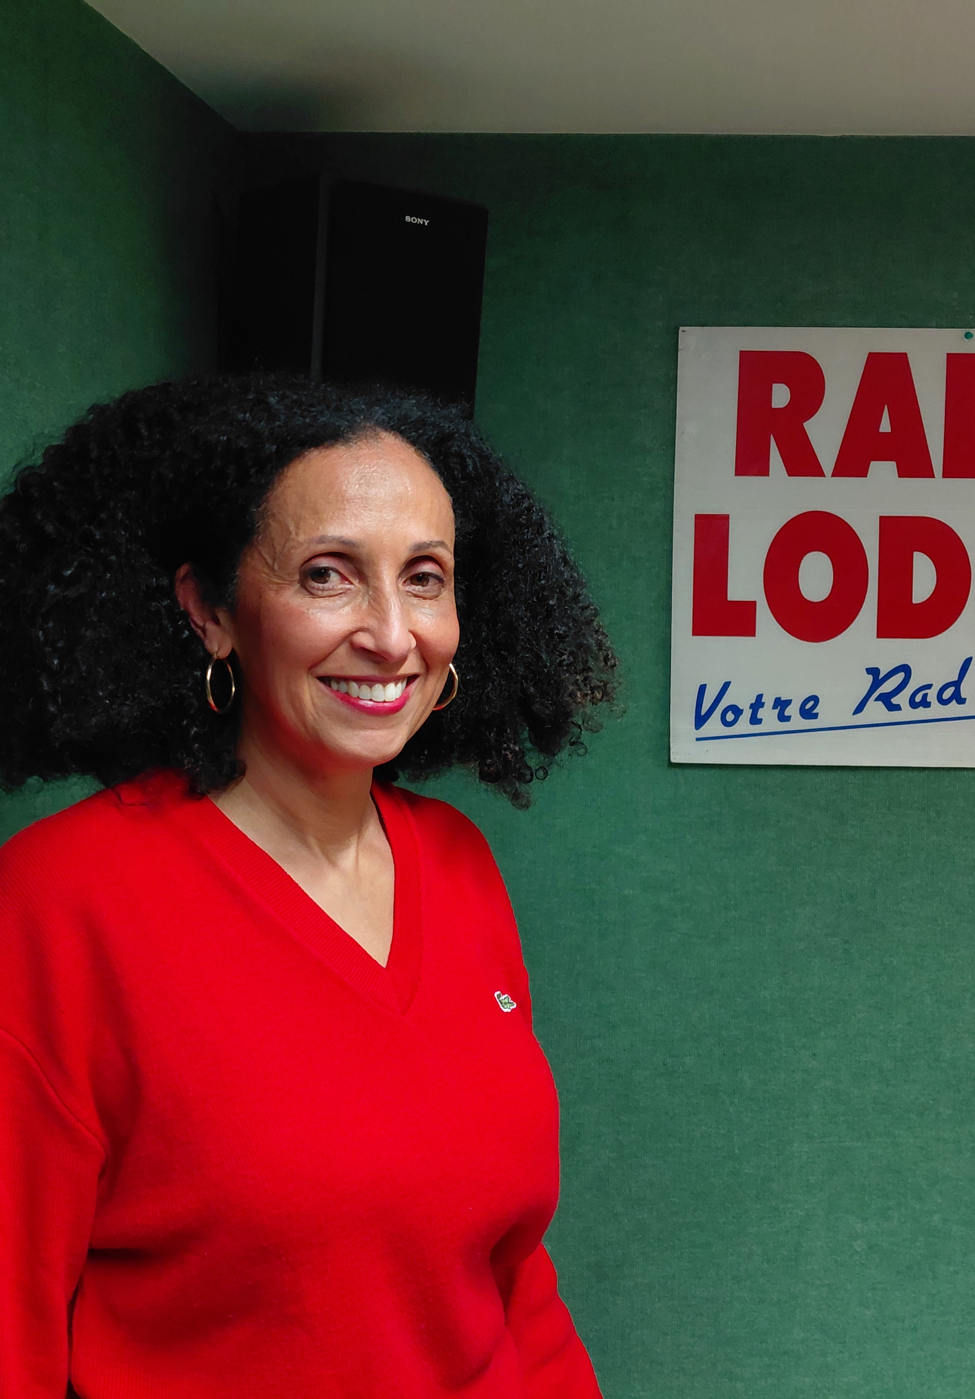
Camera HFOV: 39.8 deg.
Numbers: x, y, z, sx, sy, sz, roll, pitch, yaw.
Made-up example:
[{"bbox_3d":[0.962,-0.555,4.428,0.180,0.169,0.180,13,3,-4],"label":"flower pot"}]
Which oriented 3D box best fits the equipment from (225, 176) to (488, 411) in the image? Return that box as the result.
[{"bbox_3d":[-0.157,-0.427,1.627,0.220,0.335,0.227,-3,12,-34],"label":"equipment"}]

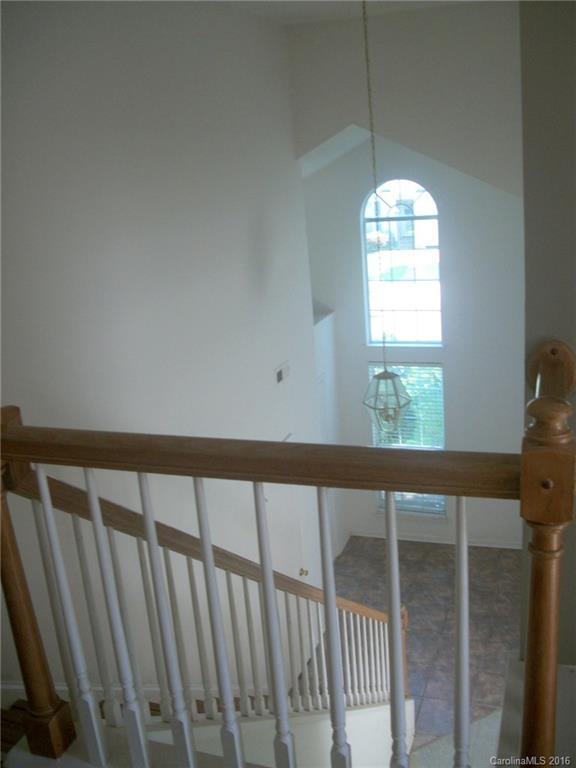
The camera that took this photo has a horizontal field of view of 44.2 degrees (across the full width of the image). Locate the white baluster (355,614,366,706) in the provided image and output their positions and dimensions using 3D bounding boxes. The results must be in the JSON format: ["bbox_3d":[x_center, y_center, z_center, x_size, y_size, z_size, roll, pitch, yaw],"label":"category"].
[{"bbox_3d":[0.434,1.649,4.229,0.032,0.646,0.032,3,19,22],"label":"white baluster"}]

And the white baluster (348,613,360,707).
[{"bbox_3d":[0.383,1.593,4.096,0.032,0.646,0.032,3,19,22],"label":"white baluster"}]

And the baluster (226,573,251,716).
[{"bbox_3d":[-0.186,0.970,2.633,0.032,0.646,0.032,3,19,22],"label":"baluster"}]

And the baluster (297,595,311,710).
[{"bbox_3d":[0.072,1.257,3.298,0.032,0.646,0.032,3,19,22],"label":"baluster"}]

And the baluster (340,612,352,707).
[{"bbox_3d":[0.331,1.537,3.963,0.032,0.646,0.032,3,19,22],"label":"baluster"}]

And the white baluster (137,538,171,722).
[{"bbox_3d":[-0.394,0.741,2.100,0.032,0.646,0.032,3,19,22],"label":"white baluster"}]

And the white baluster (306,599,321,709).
[{"bbox_3d":[0.123,1.312,3.431,0.032,0.646,0.032,3,19,22],"label":"white baluster"}]

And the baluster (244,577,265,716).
[{"bbox_3d":[-0.135,1.028,2.766,0.032,0.646,0.032,3,19,22],"label":"baluster"}]

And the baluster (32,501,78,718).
[{"bbox_3d":[-0.543,0.568,1.702,0.032,0.646,0.032,3,19,22],"label":"baluster"}]

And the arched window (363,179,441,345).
[{"bbox_3d":[1.224,-1.277,7.582,0.817,1.769,0.100,1,18,19],"label":"arched window"}]

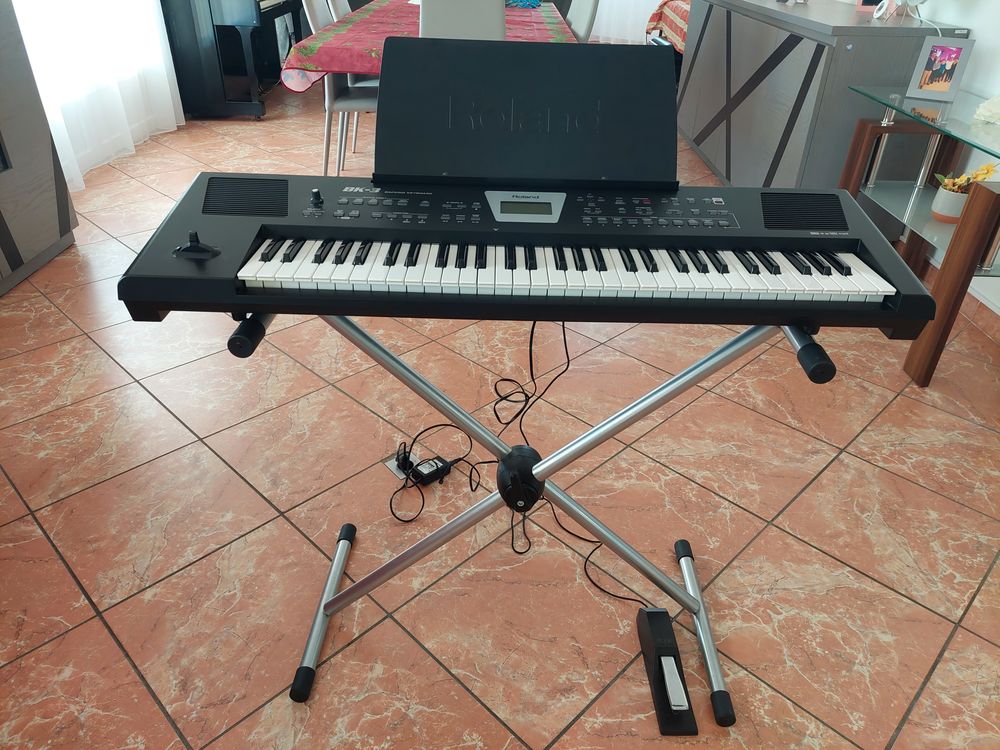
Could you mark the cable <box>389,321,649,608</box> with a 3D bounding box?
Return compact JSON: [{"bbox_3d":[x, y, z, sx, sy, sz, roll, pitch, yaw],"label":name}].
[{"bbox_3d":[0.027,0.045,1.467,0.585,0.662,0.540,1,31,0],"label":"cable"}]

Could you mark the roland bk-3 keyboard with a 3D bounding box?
[{"bbox_3d":[0.039,-0.182,1.015,1.045,0.118,0.316,1,31,0],"label":"roland bk-3 keyboard"}]

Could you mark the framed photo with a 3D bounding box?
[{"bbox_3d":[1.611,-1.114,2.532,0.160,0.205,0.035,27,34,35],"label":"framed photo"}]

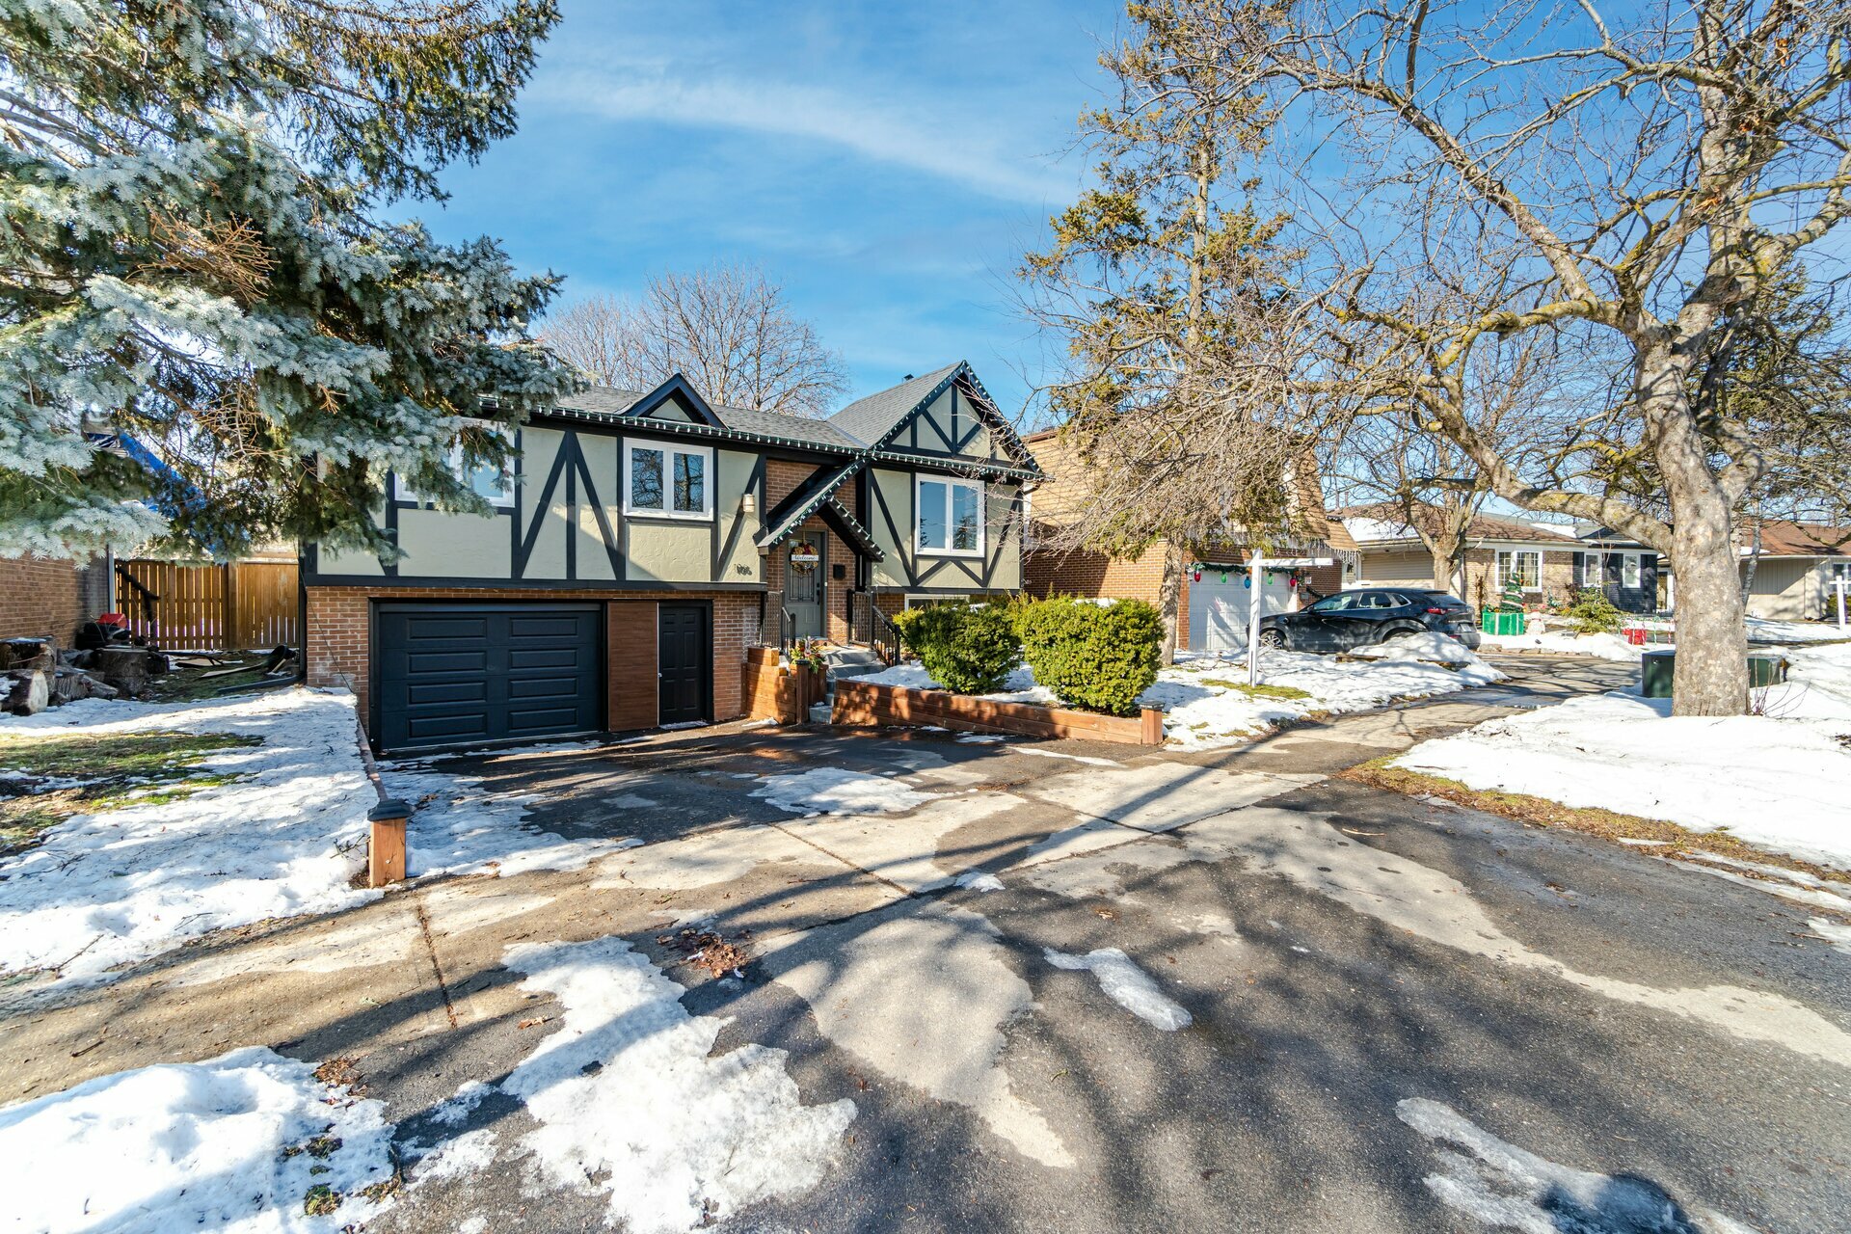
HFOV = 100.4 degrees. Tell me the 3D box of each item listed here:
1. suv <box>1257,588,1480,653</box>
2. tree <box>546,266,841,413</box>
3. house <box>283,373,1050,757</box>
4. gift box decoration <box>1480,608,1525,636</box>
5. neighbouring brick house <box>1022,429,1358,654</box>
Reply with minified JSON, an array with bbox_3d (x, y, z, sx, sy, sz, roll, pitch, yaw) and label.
[{"bbox_3d":[9.409,0.143,16.963,1.830,1.560,4.420,-1,1,-35],"label":"suv"},{"bbox_3d":[-8.358,-5.935,27.907,11.000,13.860,11.000,0,1,0],"label":"tree"},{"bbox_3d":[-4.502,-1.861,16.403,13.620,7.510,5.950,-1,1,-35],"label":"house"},{"bbox_3d":[16.855,0.148,22.500,0.720,0.740,0.720,0,1,-22],"label":"gift box decoration"},{"bbox_3d":[7.482,-2.555,24.901,9.200,6.600,9.200,-1,1,-35],"label":"neighbouring brick house"}]

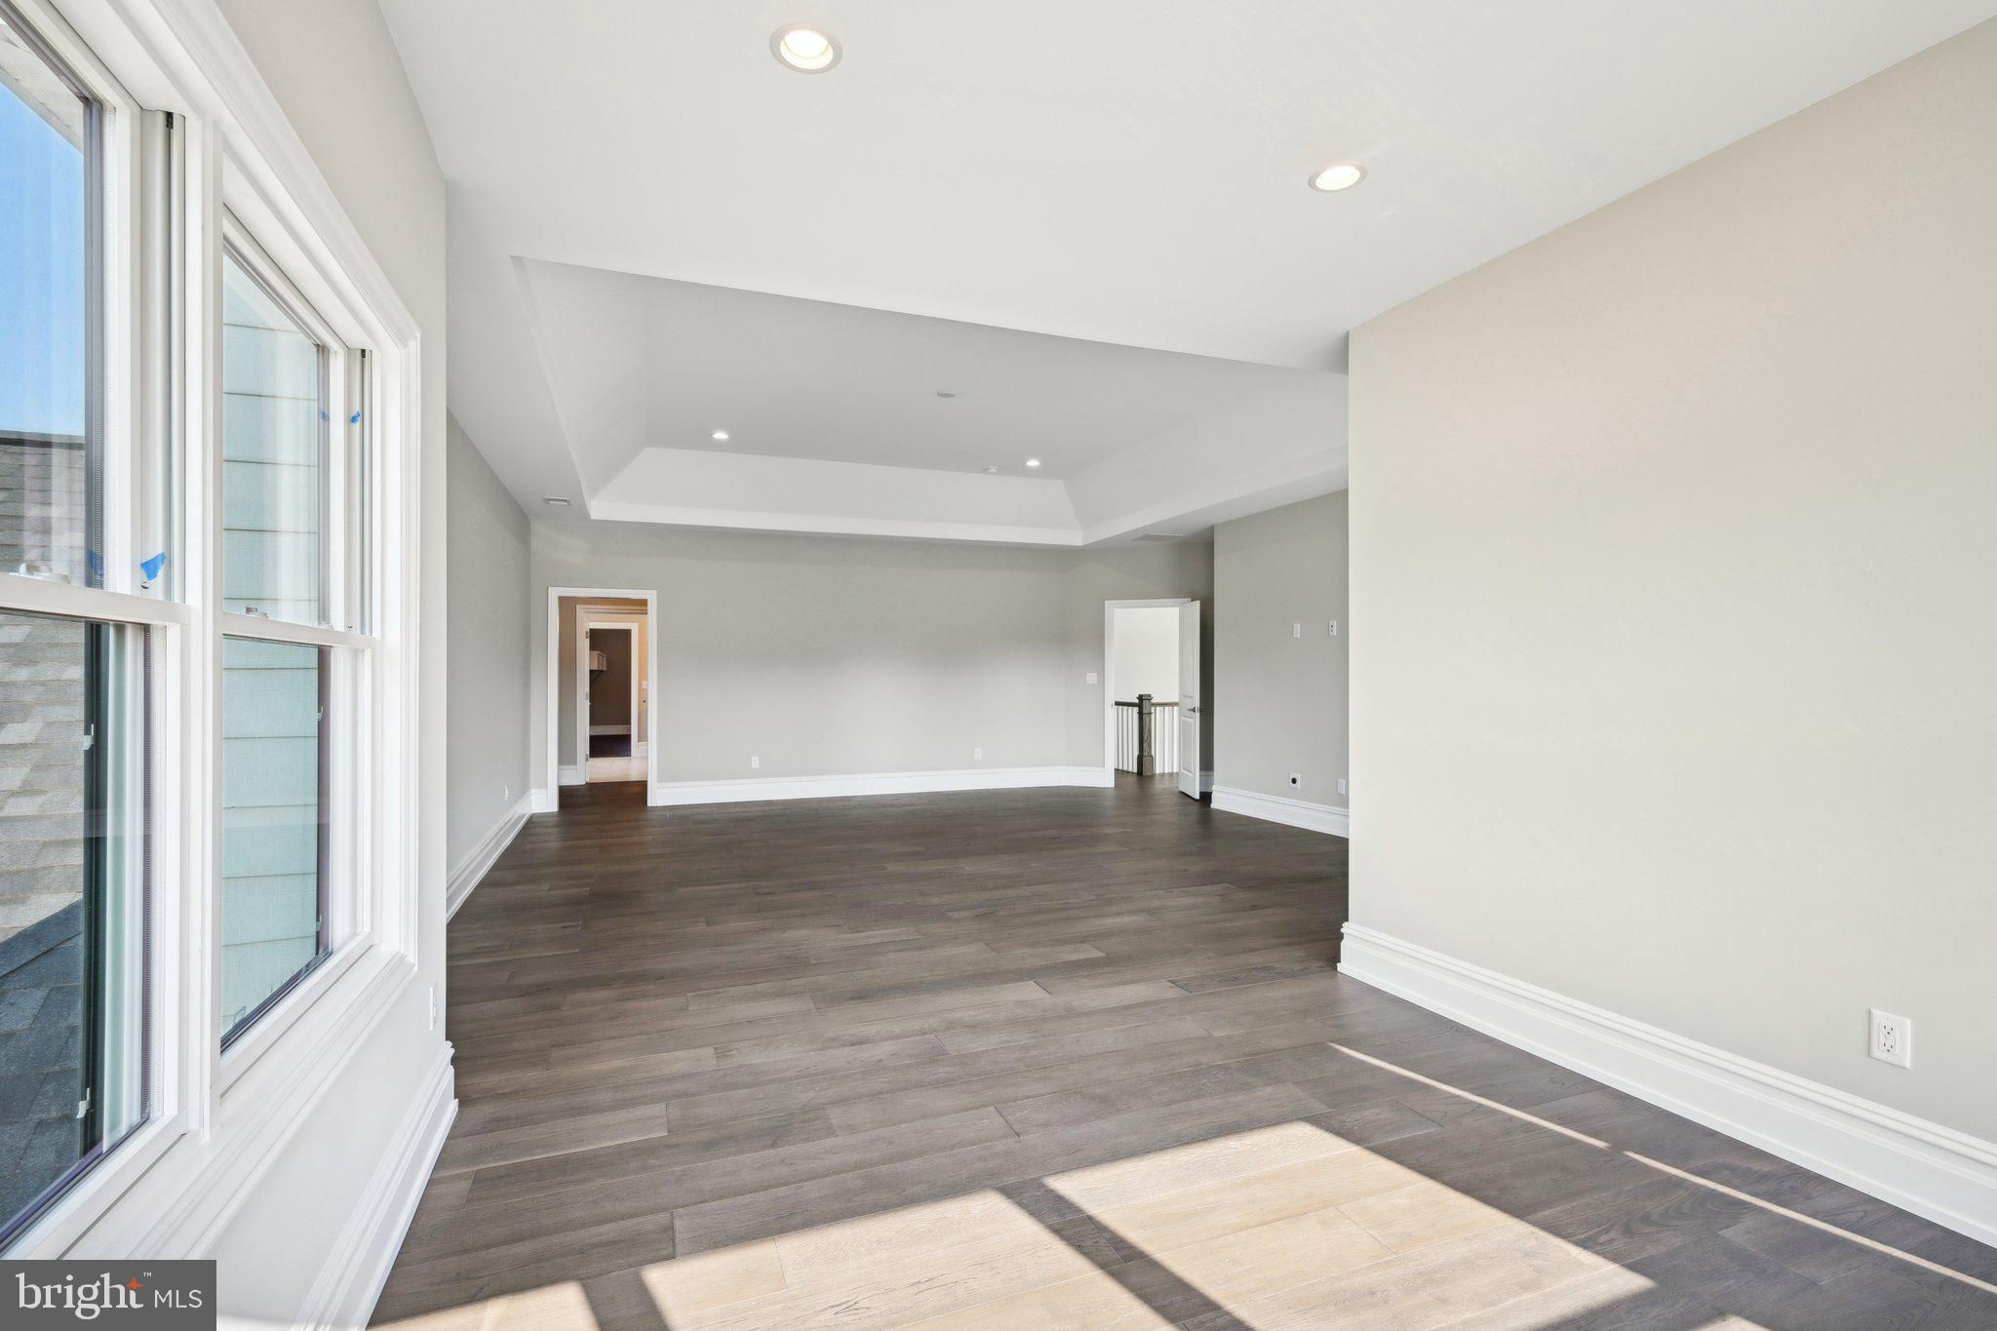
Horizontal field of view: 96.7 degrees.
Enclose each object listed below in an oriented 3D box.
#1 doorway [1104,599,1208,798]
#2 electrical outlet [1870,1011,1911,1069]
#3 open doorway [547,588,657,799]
[{"bbox_3d":[1.663,0.322,9.821,0.990,2.100,0.160,0,-1,21],"label":"doorway"},{"bbox_3d":[2.144,0.899,2.135,0.010,0.117,0.073,0,-1,-22],"label":"electrical outlet"},{"bbox_3d":[-3.783,0.323,8.523,0.955,2.105,0.150,0,-1,-22],"label":"open doorway"}]

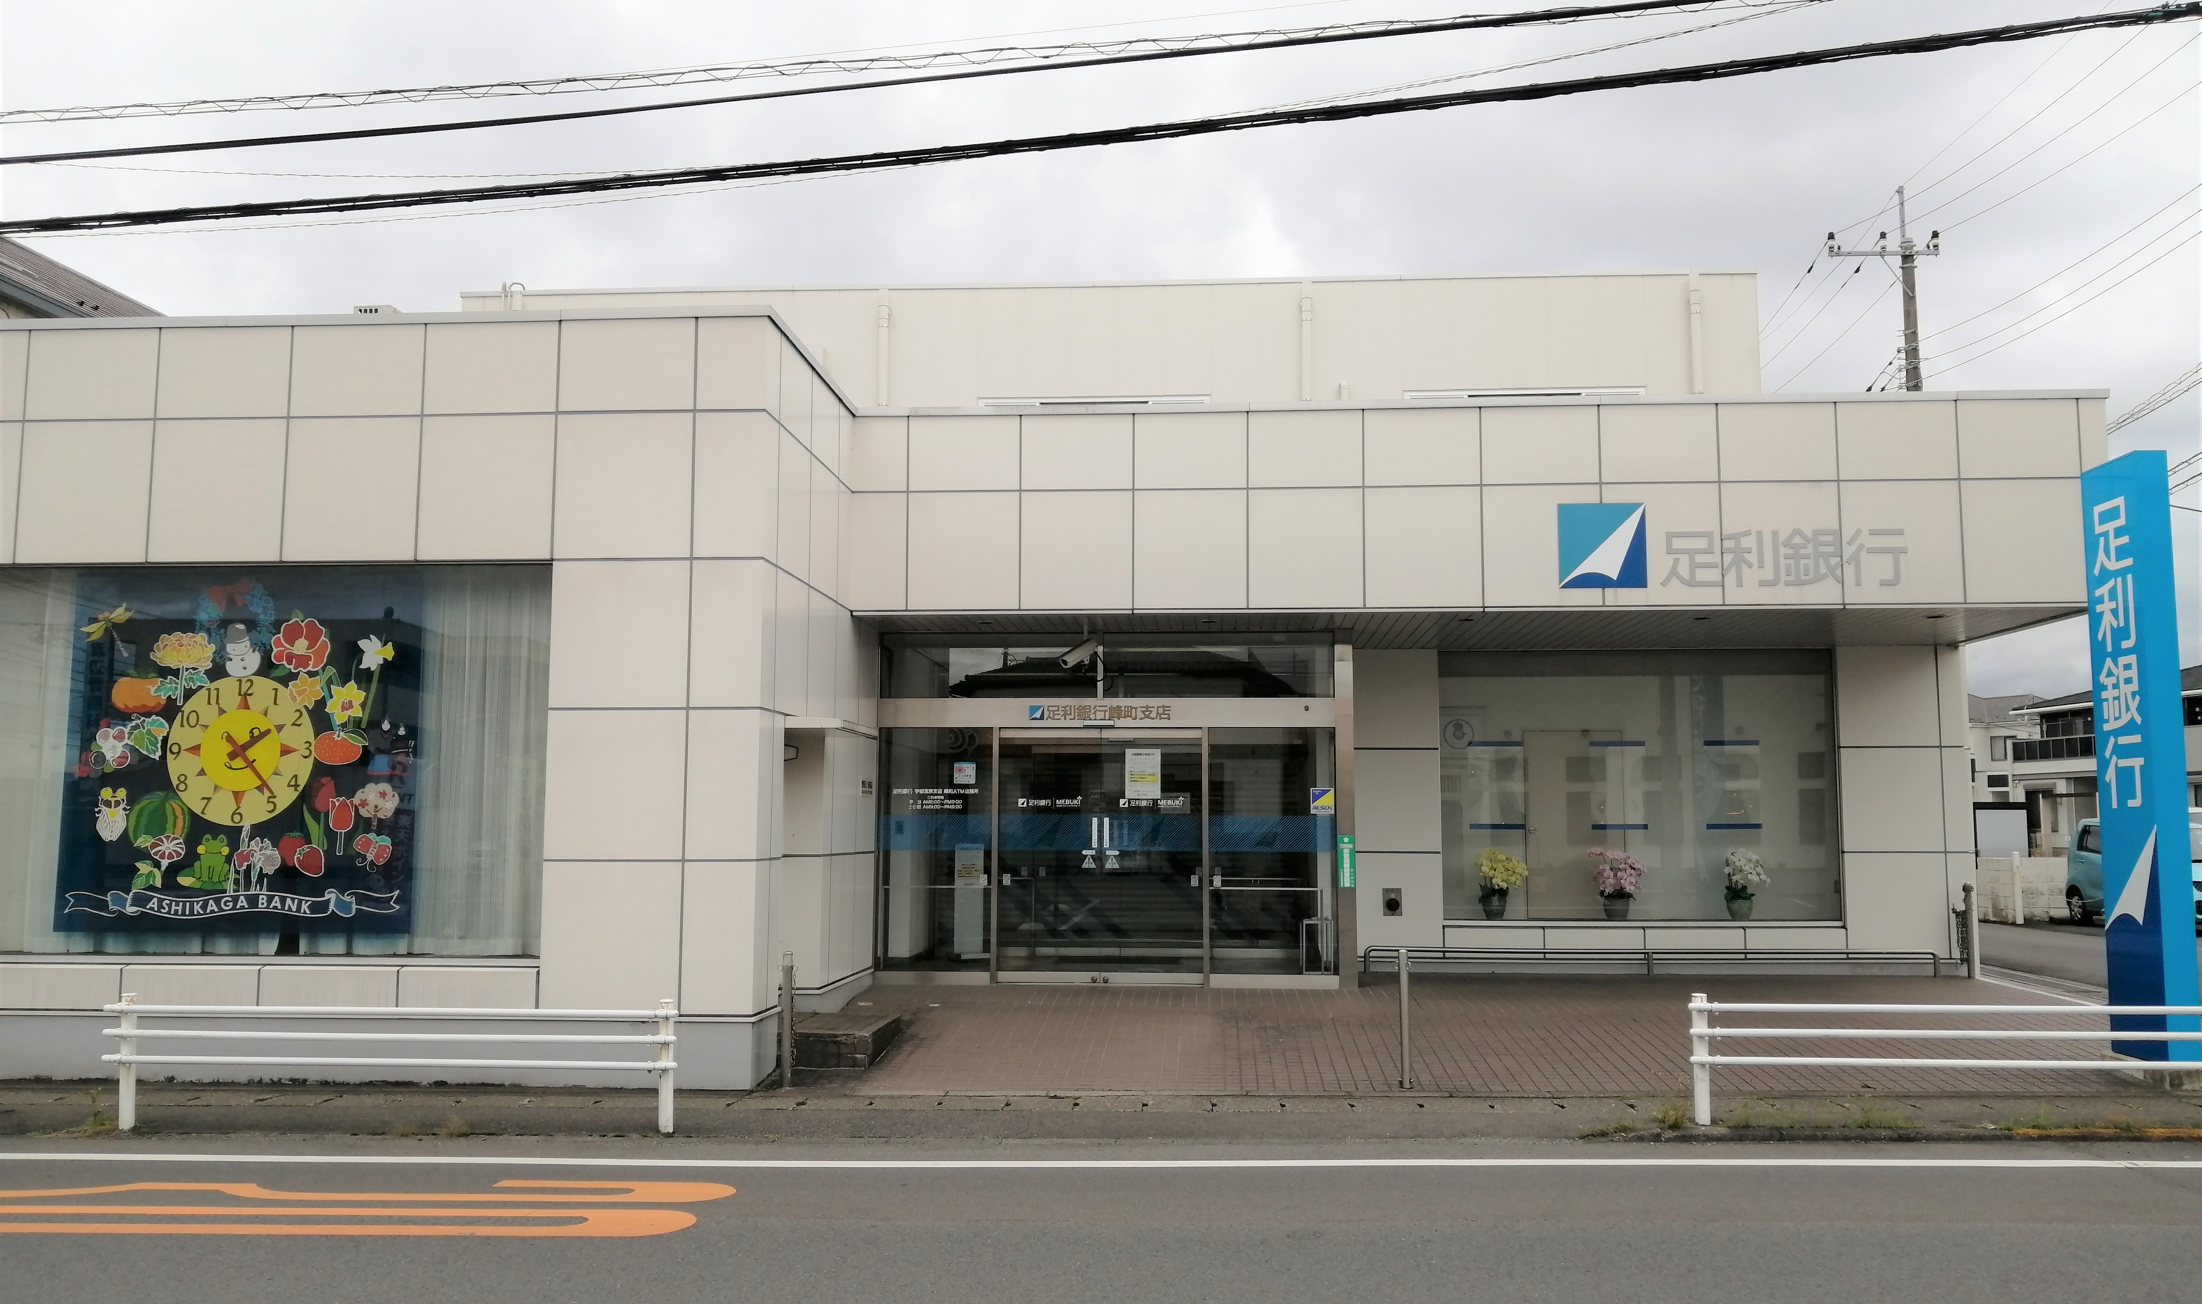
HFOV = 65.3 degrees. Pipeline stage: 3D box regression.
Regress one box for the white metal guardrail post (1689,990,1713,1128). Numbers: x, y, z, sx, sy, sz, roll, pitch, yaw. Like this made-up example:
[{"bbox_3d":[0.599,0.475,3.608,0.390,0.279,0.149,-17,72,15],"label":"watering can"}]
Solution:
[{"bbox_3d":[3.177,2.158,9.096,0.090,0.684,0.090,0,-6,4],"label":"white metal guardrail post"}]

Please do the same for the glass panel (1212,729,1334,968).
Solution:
[{"bbox_3d":[1.415,1.671,14.171,1.053,2.065,0.080,0,-6,4],"label":"glass panel"}]

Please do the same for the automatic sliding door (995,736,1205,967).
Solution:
[{"bbox_3d":[0.000,1.695,14.261,1.725,2.092,0.080,0,-6,4],"label":"automatic sliding door"}]

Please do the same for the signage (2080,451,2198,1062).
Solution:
[{"bbox_3d":[6.597,0.663,10.931,0.187,3.790,0.690,0,-6,4],"label":"signage"}]

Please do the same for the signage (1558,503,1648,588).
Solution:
[{"bbox_3d":[3.885,-0.815,13.296,0.673,0.658,0.060,0,-6,4],"label":"signage"}]

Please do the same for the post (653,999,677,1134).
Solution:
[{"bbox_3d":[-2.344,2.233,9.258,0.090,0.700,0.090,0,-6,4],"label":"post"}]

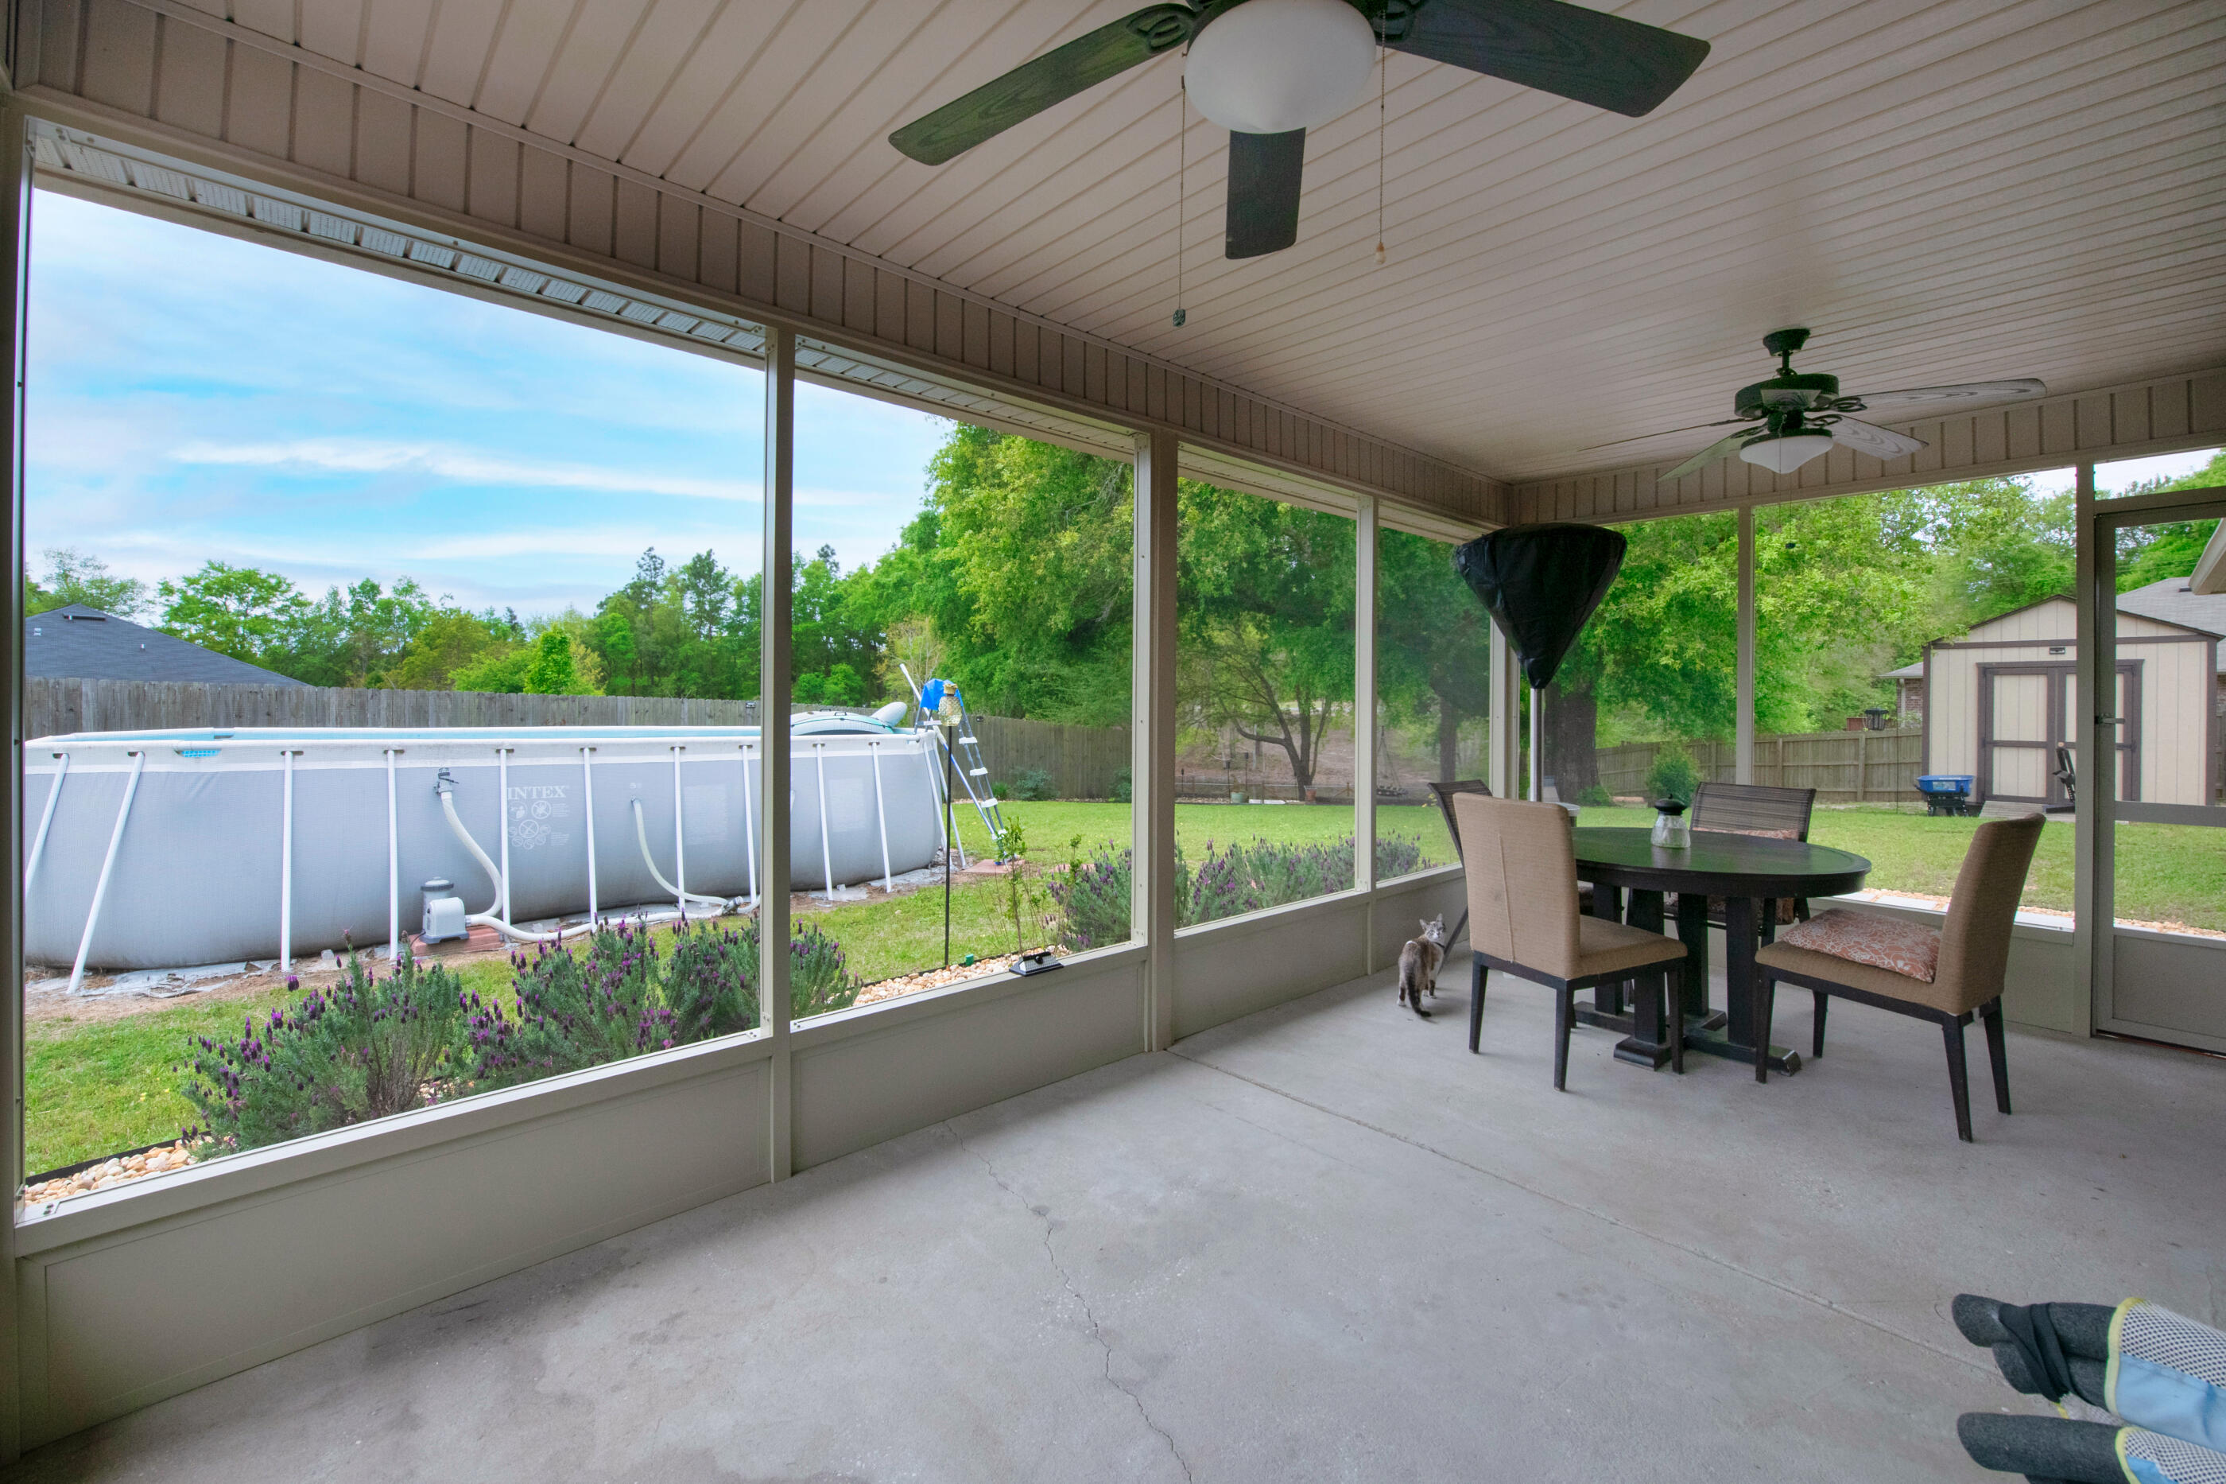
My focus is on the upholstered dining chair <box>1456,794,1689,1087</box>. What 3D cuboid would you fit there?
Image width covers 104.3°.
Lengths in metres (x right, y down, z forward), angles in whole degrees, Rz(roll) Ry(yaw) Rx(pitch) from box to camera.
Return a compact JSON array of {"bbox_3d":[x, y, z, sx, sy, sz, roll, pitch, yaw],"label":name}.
[{"bbox_3d":[1.695,0.704,3.221,0.640,1.000,0.480,-1,2,-24],"label":"upholstered dining chair"}]

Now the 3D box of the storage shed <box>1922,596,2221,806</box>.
[{"bbox_3d":[15.501,-0.669,14.211,3.200,3.170,3.100,-1,2,-44],"label":"storage shed"}]

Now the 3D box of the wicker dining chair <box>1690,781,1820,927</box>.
[{"bbox_3d":[2.828,0.701,4.045,0.650,0.965,0.530,-1,2,-29],"label":"wicker dining chair"}]

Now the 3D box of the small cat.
[{"bbox_3d":[1.414,0.998,3.931,0.160,0.370,0.410,1,2,38],"label":"small cat"}]

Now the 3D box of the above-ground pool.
[{"bbox_3d":[-4.402,0.535,7.381,6.350,1.240,3.400,-1,2,-41],"label":"above-ground pool"}]

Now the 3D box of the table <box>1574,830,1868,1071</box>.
[{"bbox_3d":[2.204,0.810,3.484,1.310,0.775,1.310,-1,2,-41],"label":"table"}]

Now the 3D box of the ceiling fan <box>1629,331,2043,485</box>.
[{"bbox_3d":[2.406,-1.211,3.090,1.270,0.510,1.270,-1,2,-41],"label":"ceiling fan"}]

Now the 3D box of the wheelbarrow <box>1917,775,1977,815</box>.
[{"bbox_3d":[12.139,0.785,12.600,0.550,0.600,0.720,-1,2,-41],"label":"wheelbarrow"}]

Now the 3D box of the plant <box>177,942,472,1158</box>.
[{"bbox_3d":[-2.428,0.970,2.690,0.680,0.660,0.660,-1,2,-41],"label":"plant"}]

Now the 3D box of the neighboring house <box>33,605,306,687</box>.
[{"bbox_3d":[-38.200,-1.350,32.000,14.000,5.600,14.000,-1,2,-41],"label":"neighboring house"}]

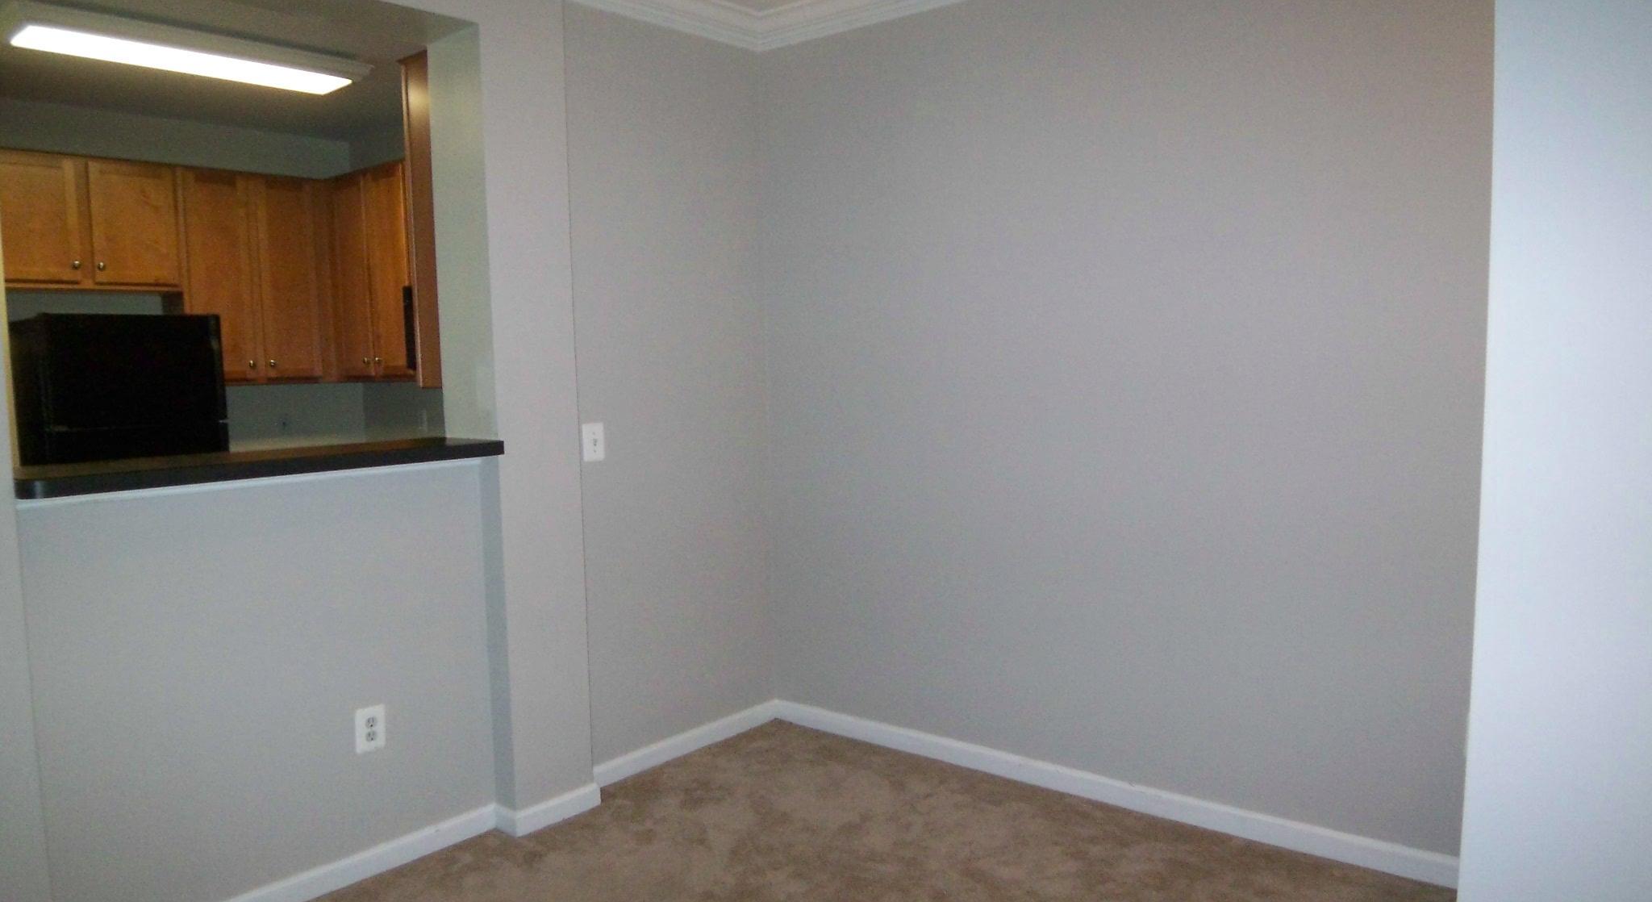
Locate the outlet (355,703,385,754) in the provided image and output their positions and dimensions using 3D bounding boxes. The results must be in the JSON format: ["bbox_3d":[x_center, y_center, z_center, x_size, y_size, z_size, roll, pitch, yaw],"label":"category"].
[{"bbox_3d":[-1.270,0.774,3.058,0.010,0.124,0.082,3,7,39],"label":"outlet"}]

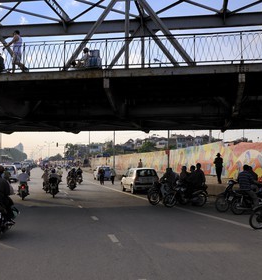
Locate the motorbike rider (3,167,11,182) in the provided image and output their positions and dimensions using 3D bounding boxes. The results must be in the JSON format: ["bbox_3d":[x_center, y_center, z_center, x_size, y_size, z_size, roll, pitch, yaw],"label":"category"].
[{"bbox_3d":[-8.086,2.455,27.500,0.600,1.270,0.750,1,-4,-12],"label":"motorbike rider"}]

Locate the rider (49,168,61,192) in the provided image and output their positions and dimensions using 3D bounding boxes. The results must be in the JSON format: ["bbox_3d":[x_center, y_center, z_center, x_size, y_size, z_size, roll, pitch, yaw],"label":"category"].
[{"bbox_3d":[-4.063,2.190,22.600,0.600,1.250,0.750,1,-4,-12],"label":"rider"}]

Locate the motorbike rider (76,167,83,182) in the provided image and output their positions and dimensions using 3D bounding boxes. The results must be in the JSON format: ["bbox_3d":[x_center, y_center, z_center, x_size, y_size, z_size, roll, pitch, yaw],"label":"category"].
[{"bbox_3d":[-4.739,3.224,38.800,0.600,1.280,0.750,1,-4,-12],"label":"motorbike rider"}]

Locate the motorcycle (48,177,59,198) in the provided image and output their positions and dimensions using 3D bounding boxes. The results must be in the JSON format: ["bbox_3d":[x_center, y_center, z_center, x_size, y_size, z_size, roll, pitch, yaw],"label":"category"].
[{"bbox_3d":[-4.178,2.562,22.700,0.680,1.080,1.880,1,-4,-12],"label":"motorcycle"}]

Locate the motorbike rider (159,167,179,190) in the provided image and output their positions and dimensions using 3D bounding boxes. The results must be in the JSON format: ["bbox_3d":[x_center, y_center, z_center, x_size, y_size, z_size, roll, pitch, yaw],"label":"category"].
[{"bbox_3d":[1.604,1.845,17.418,0.820,1.370,0.620,1,-4,-12],"label":"motorbike rider"}]

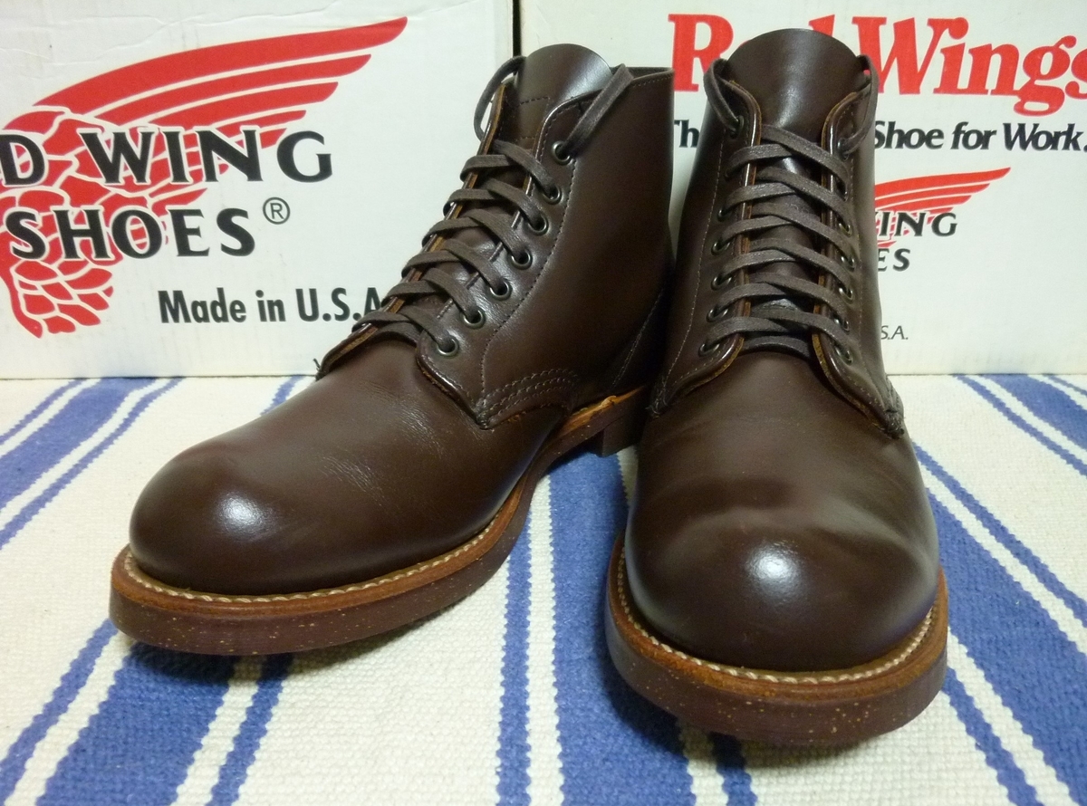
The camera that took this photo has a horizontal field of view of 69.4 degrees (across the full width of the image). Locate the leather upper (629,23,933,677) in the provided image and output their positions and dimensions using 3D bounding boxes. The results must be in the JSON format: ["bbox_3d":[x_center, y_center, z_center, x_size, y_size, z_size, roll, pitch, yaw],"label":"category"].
[{"bbox_3d":[0.092,-0.057,0.289,0.102,0.154,0.284,5,23,13],"label":"leather upper"}]

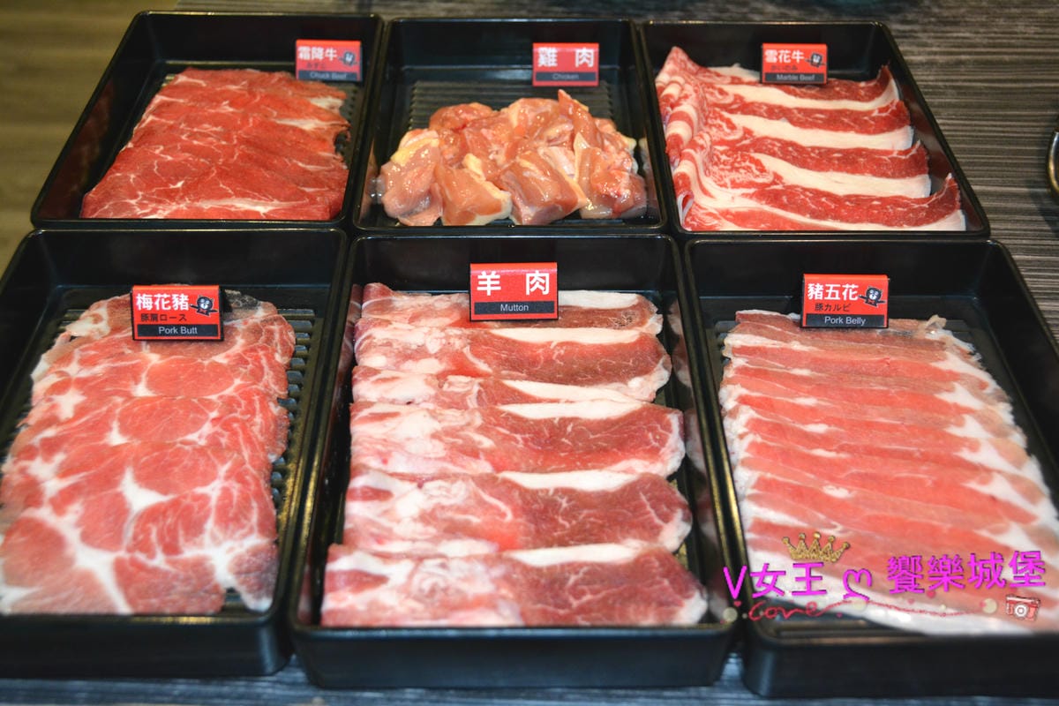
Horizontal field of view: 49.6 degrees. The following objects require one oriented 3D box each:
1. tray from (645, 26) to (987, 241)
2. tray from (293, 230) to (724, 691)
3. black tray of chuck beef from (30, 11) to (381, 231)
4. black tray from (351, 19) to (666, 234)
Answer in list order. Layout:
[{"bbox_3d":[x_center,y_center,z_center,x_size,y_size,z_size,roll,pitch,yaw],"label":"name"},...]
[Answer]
[{"bbox_3d":[0.182,-0.145,0.809,0.193,0.051,0.279,0,42,-1],"label":"tray"},{"bbox_3d":[-0.009,0.048,0.697,0.225,0.055,0.325,0,42,-1],"label":"tray"},{"bbox_3d":[-0.207,-0.151,0.810,0.193,0.051,0.279,0,42,-1],"label":"black tray of chuck beef"},{"bbox_3d":[-0.013,-0.148,0.809,0.193,0.051,0.279,0,42,-1],"label":"black tray"}]

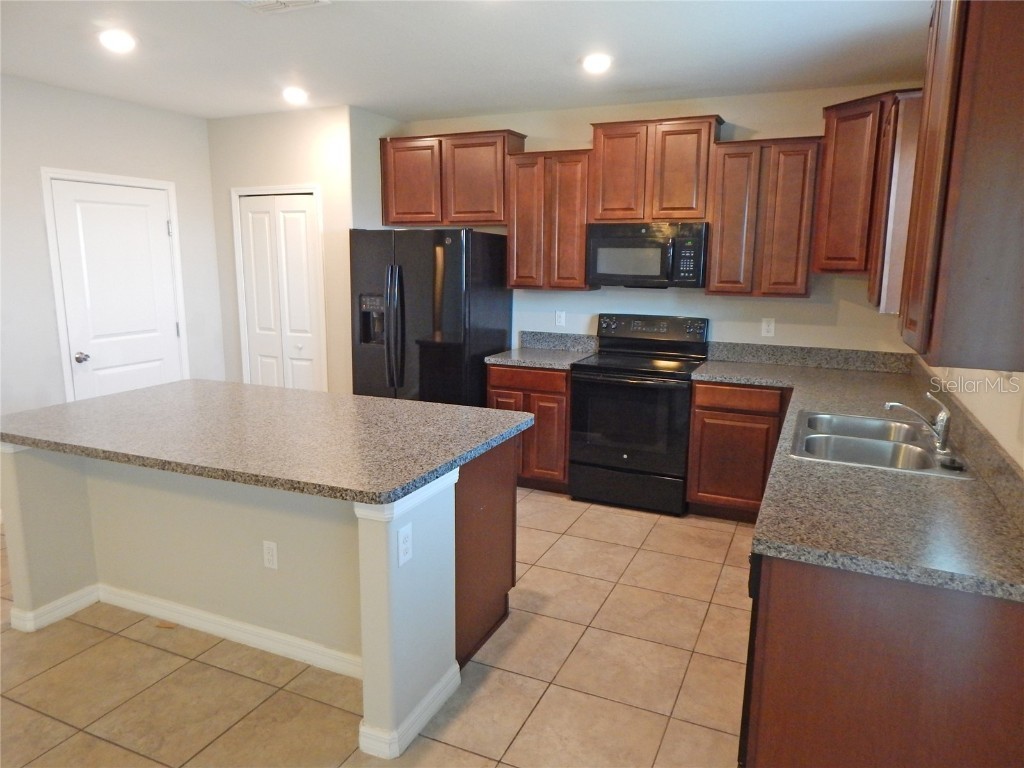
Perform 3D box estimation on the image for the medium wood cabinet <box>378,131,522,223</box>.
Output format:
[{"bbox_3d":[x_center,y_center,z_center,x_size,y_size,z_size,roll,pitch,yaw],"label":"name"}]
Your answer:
[{"bbox_3d":[-0.440,-1.502,4.883,1.087,0.640,0.330,6,11,24],"label":"medium wood cabinet"}]

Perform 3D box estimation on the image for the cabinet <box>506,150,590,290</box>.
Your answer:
[{"bbox_3d":[0.314,-1.122,4.568,0.593,0.901,0.342,5,11,24],"label":"cabinet"}]

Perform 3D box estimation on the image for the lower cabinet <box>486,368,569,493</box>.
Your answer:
[{"bbox_3d":[0.240,0.265,4.693,0.600,0.875,0.618,5,11,24],"label":"lower cabinet"}]

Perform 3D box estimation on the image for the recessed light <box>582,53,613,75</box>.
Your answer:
[{"bbox_3d":[0.468,-1.756,3.569,0.170,0.030,0.170,6,11,24],"label":"recessed light"}]

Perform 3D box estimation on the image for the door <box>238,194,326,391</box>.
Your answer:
[{"bbox_3d":[-1.829,-0.453,5.222,0.750,2.030,0.050,6,11,24],"label":"door"}]

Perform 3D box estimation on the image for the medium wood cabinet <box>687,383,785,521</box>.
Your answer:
[{"bbox_3d":[1.466,0.381,4.136,0.566,0.875,0.618,5,11,24],"label":"medium wood cabinet"}]

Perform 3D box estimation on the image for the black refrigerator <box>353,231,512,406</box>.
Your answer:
[{"bbox_3d":[-0.579,-0.229,4.839,0.919,1.774,0.810,5,11,24],"label":"black refrigerator"}]

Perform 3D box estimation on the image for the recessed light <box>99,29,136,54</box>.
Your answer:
[{"bbox_3d":[-2.019,-1.755,3.334,0.170,0.030,0.170,6,11,24],"label":"recessed light"}]

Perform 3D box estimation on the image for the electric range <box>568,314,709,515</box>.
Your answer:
[{"bbox_3d":[0.847,0.170,4.349,0.759,1.199,0.650,5,11,24],"label":"electric range"}]

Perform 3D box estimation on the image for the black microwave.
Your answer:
[{"bbox_3d":[0.911,-0.845,4.319,0.757,0.402,0.400,6,11,24],"label":"black microwave"}]

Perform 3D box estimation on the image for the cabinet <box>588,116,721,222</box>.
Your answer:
[{"bbox_3d":[0.943,-1.357,4.256,0.790,0.634,0.330,6,11,24],"label":"cabinet"}]

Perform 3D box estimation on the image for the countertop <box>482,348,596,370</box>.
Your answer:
[{"bbox_3d":[0.237,-0.183,4.602,0.617,0.039,0.622,5,11,24],"label":"countertop"}]

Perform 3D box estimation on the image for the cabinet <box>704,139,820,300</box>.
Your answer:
[{"bbox_3d":[1.559,-1.007,4.027,0.608,0.914,0.326,6,11,24],"label":"cabinet"}]

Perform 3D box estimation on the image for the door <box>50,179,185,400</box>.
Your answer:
[{"bbox_3d":[-2.739,-0.358,4.645,0.050,2.035,0.823,5,11,24],"label":"door"}]

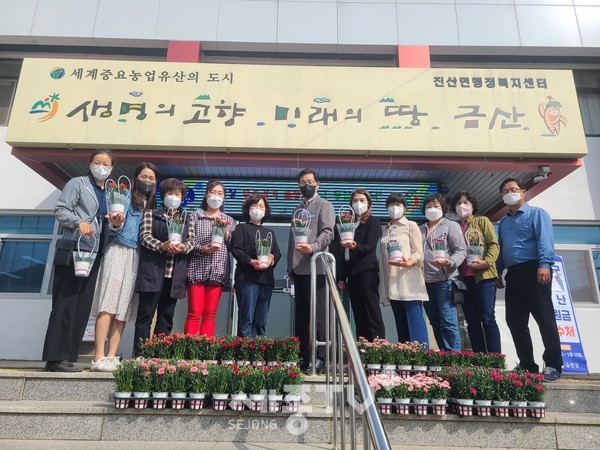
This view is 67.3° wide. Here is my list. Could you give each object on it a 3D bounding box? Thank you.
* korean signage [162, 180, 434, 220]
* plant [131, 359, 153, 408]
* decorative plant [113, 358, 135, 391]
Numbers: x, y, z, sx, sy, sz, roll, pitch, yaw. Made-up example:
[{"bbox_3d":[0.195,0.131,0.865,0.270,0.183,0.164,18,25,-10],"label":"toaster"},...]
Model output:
[{"bbox_3d":[-0.019,-0.330,5.834,3.600,0.490,0.120,1,-17,0],"label":"korean signage"},{"bbox_3d":[-0.913,0.922,2.598,0.115,0.260,0.115,1,-17,0],"label":"plant"},{"bbox_3d":[-1.022,0.875,2.611,0.115,0.180,0.115,1,-17,0],"label":"decorative plant"}]

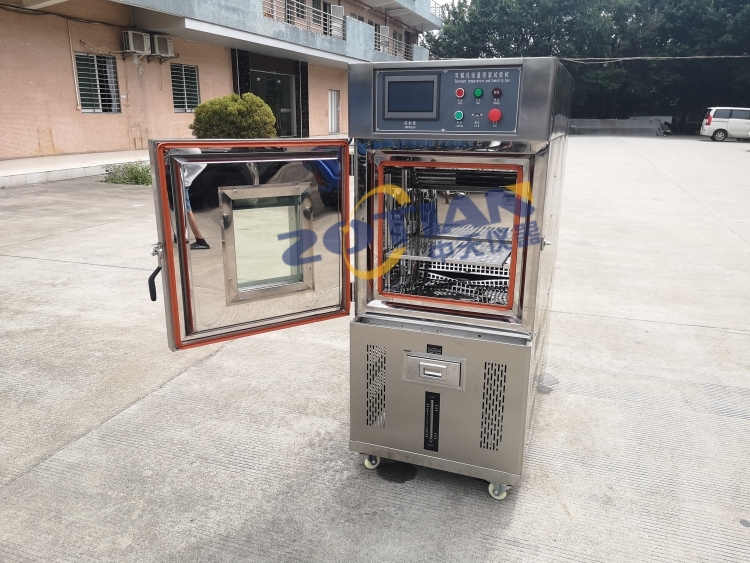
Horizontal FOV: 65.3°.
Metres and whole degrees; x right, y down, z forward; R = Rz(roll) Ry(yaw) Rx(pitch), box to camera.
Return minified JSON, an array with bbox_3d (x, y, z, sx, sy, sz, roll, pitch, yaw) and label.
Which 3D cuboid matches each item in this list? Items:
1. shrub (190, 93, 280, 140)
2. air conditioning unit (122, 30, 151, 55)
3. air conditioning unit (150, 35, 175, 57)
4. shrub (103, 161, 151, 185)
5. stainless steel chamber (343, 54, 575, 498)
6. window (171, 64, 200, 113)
[{"bbox_3d":[-3.525,-3.800,14.697,2.050,1.750,2.050,6,17,18],"label":"shrub"},{"bbox_3d":[-6.948,-6.971,17.142,0.280,0.545,0.790,6,17,18],"label":"air conditioning unit"},{"bbox_3d":[-6.591,-7.267,18.117,0.280,0.545,0.780,6,17,18],"label":"air conditioning unit"},{"bbox_3d":[-4.486,-2.165,11.547,1.450,0.400,1.100,6,17,18],"label":"shrub"},{"bbox_3d":[0.402,-0.075,2.490,0.650,1.534,1.073,6,17,20],"label":"stainless steel chamber"},{"bbox_3d":[-6.416,-6.540,19.906,0.100,1.550,1.490,6,17,18],"label":"window"}]

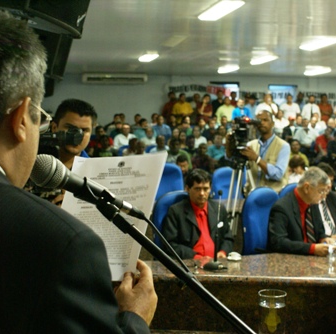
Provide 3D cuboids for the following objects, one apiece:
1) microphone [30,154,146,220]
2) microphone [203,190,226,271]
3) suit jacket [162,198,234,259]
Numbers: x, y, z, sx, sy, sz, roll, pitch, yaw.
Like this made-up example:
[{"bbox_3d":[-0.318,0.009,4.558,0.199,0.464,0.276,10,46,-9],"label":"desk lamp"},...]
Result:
[{"bbox_3d":[-0.125,0.041,1.000,0.213,0.053,0.055,27,-3,-20],"label":"microphone"},{"bbox_3d":[0.258,0.340,3.400,0.110,0.420,0.130,-1,2,-34],"label":"microphone"},{"bbox_3d":[0.190,0.460,3.900,0.480,0.560,0.360,0,2,-14],"label":"suit jacket"}]

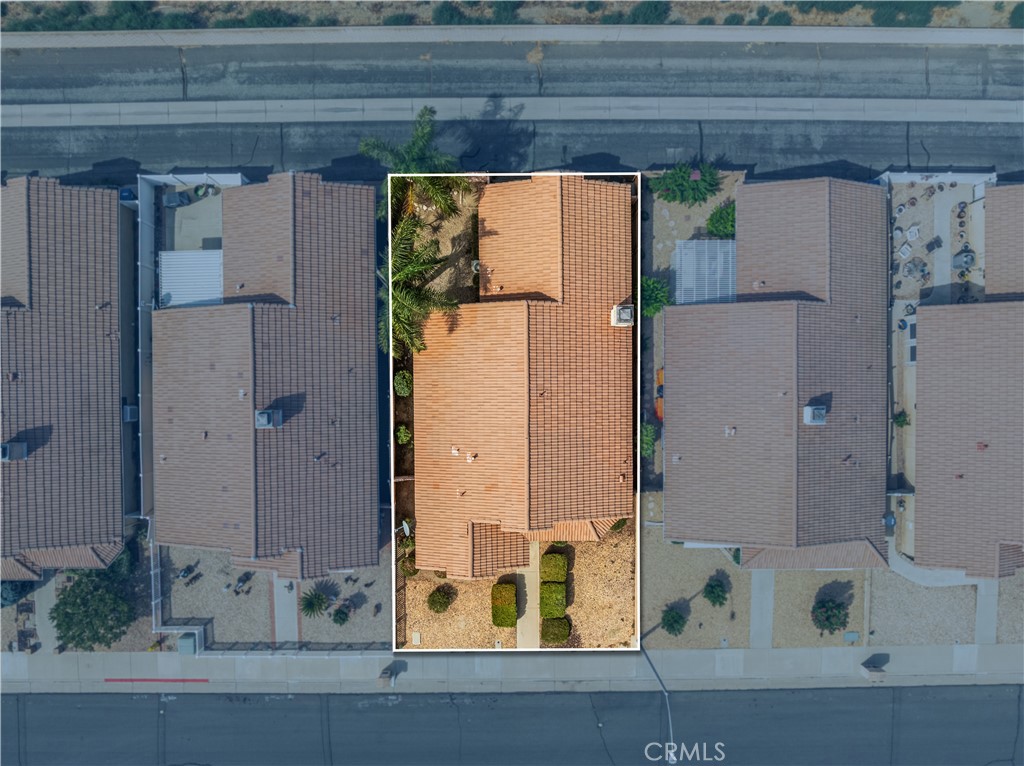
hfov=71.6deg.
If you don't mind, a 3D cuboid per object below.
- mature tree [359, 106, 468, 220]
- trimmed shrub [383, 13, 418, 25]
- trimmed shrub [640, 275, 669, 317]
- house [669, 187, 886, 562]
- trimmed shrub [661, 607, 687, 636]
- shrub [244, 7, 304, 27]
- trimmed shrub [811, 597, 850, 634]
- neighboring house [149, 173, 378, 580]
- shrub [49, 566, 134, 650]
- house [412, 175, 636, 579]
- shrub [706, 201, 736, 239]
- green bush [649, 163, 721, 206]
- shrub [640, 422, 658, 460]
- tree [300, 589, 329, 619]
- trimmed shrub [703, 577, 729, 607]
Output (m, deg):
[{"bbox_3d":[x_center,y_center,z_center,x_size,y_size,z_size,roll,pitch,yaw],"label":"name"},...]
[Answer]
[{"bbox_3d":[-4.750,-10.600,35.400,5.200,6.200,5.200,0,90,0],"label":"mature tree"},{"bbox_3d":[-6.150,-19.300,38.200,1.750,1.000,1.200,0,90,0],"label":"trimmed shrub"},{"bbox_3d":[7.420,-4.540,37.300,1.750,2.200,2.050,0,90,0],"label":"trimmed shrub"},{"bbox_3d":[13.600,-0.200,36.250,11.600,4.900,19.600,0,90,0],"label":"house"},{"bbox_3d":[9.080,13.320,39.670,1.450,1.250,1.680,0,90,0],"label":"trimmed shrub"},{"bbox_3d":[-13.640,-20.910,40.650,3.200,1.500,1.400,0,90,0],"label":"shrub"},{"bbox_3d":[17.680,12.930,39.450,2.110,1.700,2.050,0,90,0],"label":"trimmed shrub"},{"bbox_3d":[-12.630,-0.300,36.100,11.640,4.900,19.850,0,90,0],"label":"neighboring house"},{"bbox_3d":[-22.890,12.290,38.800,4.630,3.000,4.580,0,90,0],"label":"shrub"},{"bbox_3d":[0.630,-0.400,38.200,11.700,4.200,21.100,0,90,0],"label":"house"},{"bbox_3d":[11.650,-9.050,39.450,1.720,1.700,2.050,0,90,0],"label":"shrub"},{"bbox_3d":[9.590,-10.940,39.200,3.910,2.200,2.420,0,90,0],"label":"green bush"},{"bbox_3d":[7.170,3.090,37.700,1.100,1.600,1.950,0,90,0],"label":"shrub"},{"bbox_3d":[-10.530,11.730,37.850,1.450,1.350,1.500,0,90,0],"label":"tree"},{"bbox_3d":[11.380,11.660,39.650,1.400,1.300,1.620,0,90,0],"label":"trimmed shrub"}]

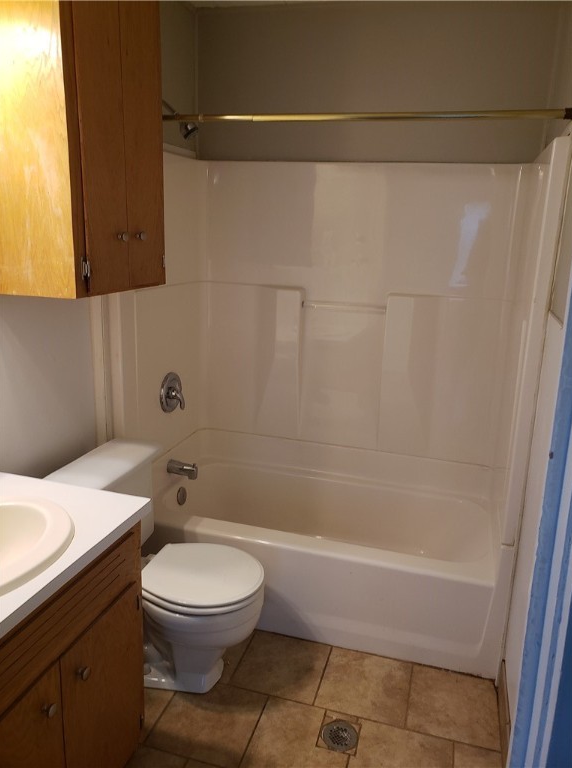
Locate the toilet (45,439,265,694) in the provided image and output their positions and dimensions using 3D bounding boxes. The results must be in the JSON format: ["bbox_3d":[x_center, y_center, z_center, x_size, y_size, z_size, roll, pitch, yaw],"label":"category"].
[{"bbox_3d":[-0.433,0.665,2.027,0.720,0.740,0.475,6,15,15],"label":"toilet"}]

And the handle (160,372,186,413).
[{"bbox_3d":[-0.473,0.040,2.507,0.068,0.172,0.172,6,15,15],"label":"handle"}]

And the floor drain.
[{"bbox_3d":[0.173,1.115,1.832,0.117,0.010,0.117,2,14,0],"label":"floor drain"}]

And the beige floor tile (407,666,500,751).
[{"bbox_3d":[0.572,1.100,1.969,0.296,0.010,0.309,6,15,15],"label":"beige floor tile"}]

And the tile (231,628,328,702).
[{"bbox_3d":[-0.014,1.040,2.131,0.306,0.010,0.304,6,15,15],"label":"tile"}]

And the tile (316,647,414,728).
[{"bbox_3d":[0.282,1.070,2.049,0.306,0.010,0.307,6,15,15],"label":"tile"}]

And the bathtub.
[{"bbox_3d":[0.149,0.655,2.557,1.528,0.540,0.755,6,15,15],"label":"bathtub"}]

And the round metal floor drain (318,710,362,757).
[{"bbox_3d":[0.170,1.099,1.806,0.116,0.012,0.118,6,14,15],"label":"round metal floor drain"}]

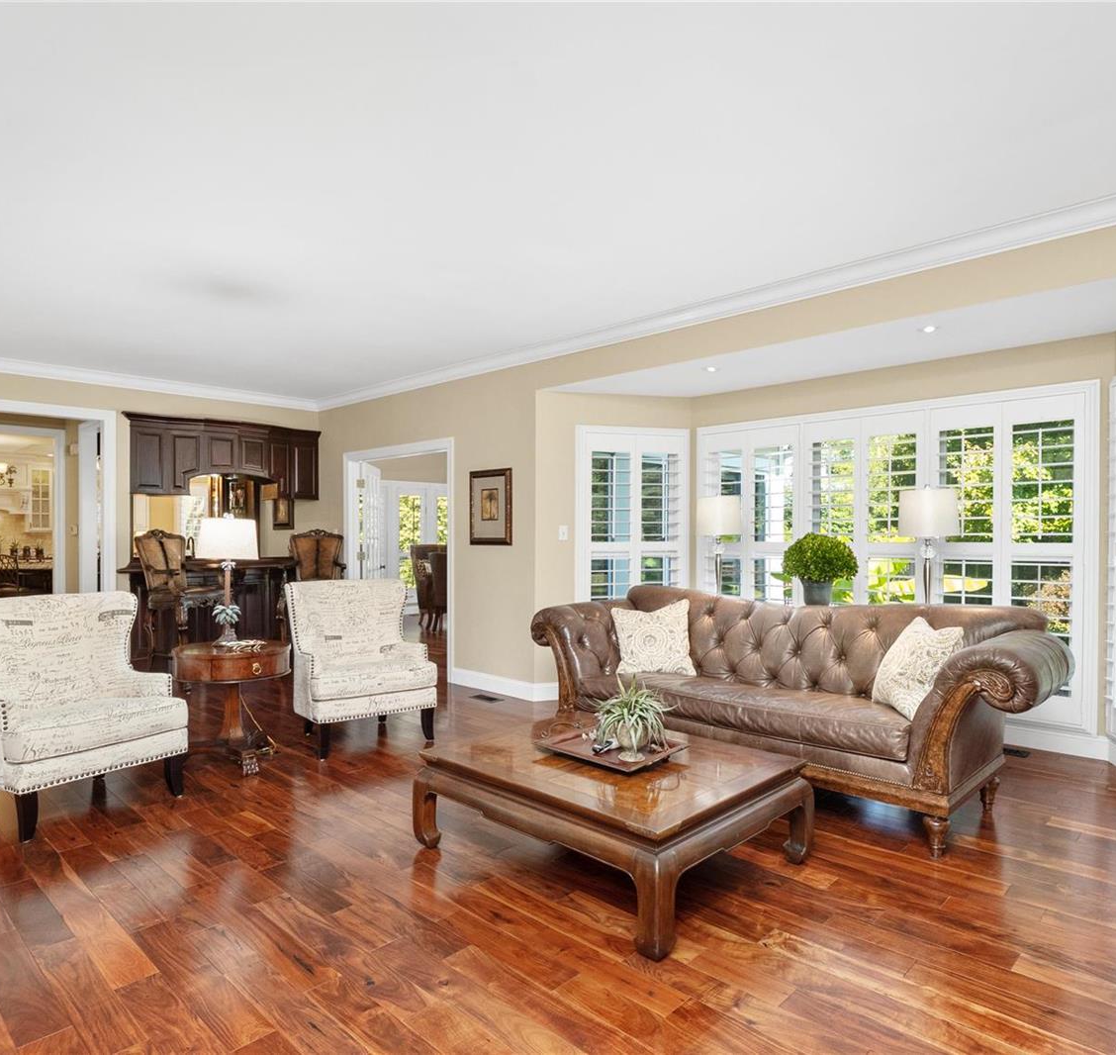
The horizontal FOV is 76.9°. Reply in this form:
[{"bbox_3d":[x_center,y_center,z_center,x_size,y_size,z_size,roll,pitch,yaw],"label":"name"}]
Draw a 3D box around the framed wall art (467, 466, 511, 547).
[{"bbox_3d":[-0.577,-0.161,5.785,0.515,0.615,0.040,-1,-1,43],"label":"framed wall art"}]

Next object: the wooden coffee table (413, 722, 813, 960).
[{"bbox_3d":[0.215,1.120,2.835,1.180,0.385,0.960,-1,-1,44],"label":"wooden coffee table"}]

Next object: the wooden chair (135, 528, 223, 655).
[{"bbox_3d":[-3.126,0.687,5.820,0.580,1.330,0.620,0,-1,19],"label":"wooden chair"}]

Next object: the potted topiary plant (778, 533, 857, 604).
[{"bbox_3d":[1.577,0.270,4.276,0.480,0.530,0.480,-1,0,42],"label":"potted topiary plant"}]

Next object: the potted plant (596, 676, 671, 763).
[{"bbox_3d":[0.293,0.726,2.716,0.330,0.325,0.330,0,0,0],"label":"potted plant"}]

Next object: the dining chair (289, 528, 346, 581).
[{"bbox_3d":[-2.315,0.697,6.600,0.580,1.330,0.620,1,-1,-37],"label":"dining chair"}]

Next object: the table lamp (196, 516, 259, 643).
[{"bbox_3d":[-1.948,0.310,4.150,0.340,0.765,0.340,1,-1,-44],"label":"table lamp"}]

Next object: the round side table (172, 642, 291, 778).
[{"bbox_3d":[-1.879,1.003,4.055,0.670,0.660,0.670,0,0,0],"label":"round side table"}]

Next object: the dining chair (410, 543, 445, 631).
[{"bbox_3d":[-1.676,0.797,9.496,0.680,1.130,0.620,-1,0,42],"label":"dining chair"}]

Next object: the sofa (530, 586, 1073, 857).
[{"bbox_3d":[1.122,0.866,3.838,2.620,0.920,0.990,-1,-1,44],"label":"sofa"}]

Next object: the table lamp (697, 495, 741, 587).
[{"bbox_3d":[1.140,0.181,4.970,0.320,0.820,0.320,-1,-1,44],"label":"table lamp"}]

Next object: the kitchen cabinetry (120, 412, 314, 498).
[{"bbox_3d":[-3.100,-0.632,6.710,1.790,0.715,0.420,1,-1,-44],"label":"kitchen cabinetry"}]

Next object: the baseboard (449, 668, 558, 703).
[{"bbox_3d":[-0.488,1.264,5.739,1.150,0.140,0.120,-1,0,42],"label":"baseboard"}]

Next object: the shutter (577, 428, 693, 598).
[{"bbox_3d":[0.620,0.195,5.603,0.960,2.001,0.100,0,0,-14],"label":"shutter"}]

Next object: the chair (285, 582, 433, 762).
[{"bbox_3d":[-1.278,0.855,4.549,0.750,0.955,0.810,0,0,-32],"label":"chair"}]

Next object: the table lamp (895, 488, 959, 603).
[{"bbox_3d":[2.133,0.168,4.050,0.320,0.820,0.320,-1,-1,44],"label":"table lamp"}]

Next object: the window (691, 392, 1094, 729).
[{"bbox_3d":[2.139,0.192,4.949,2.641,2.060,0.110,-1,-1,42],"label":"window"}]

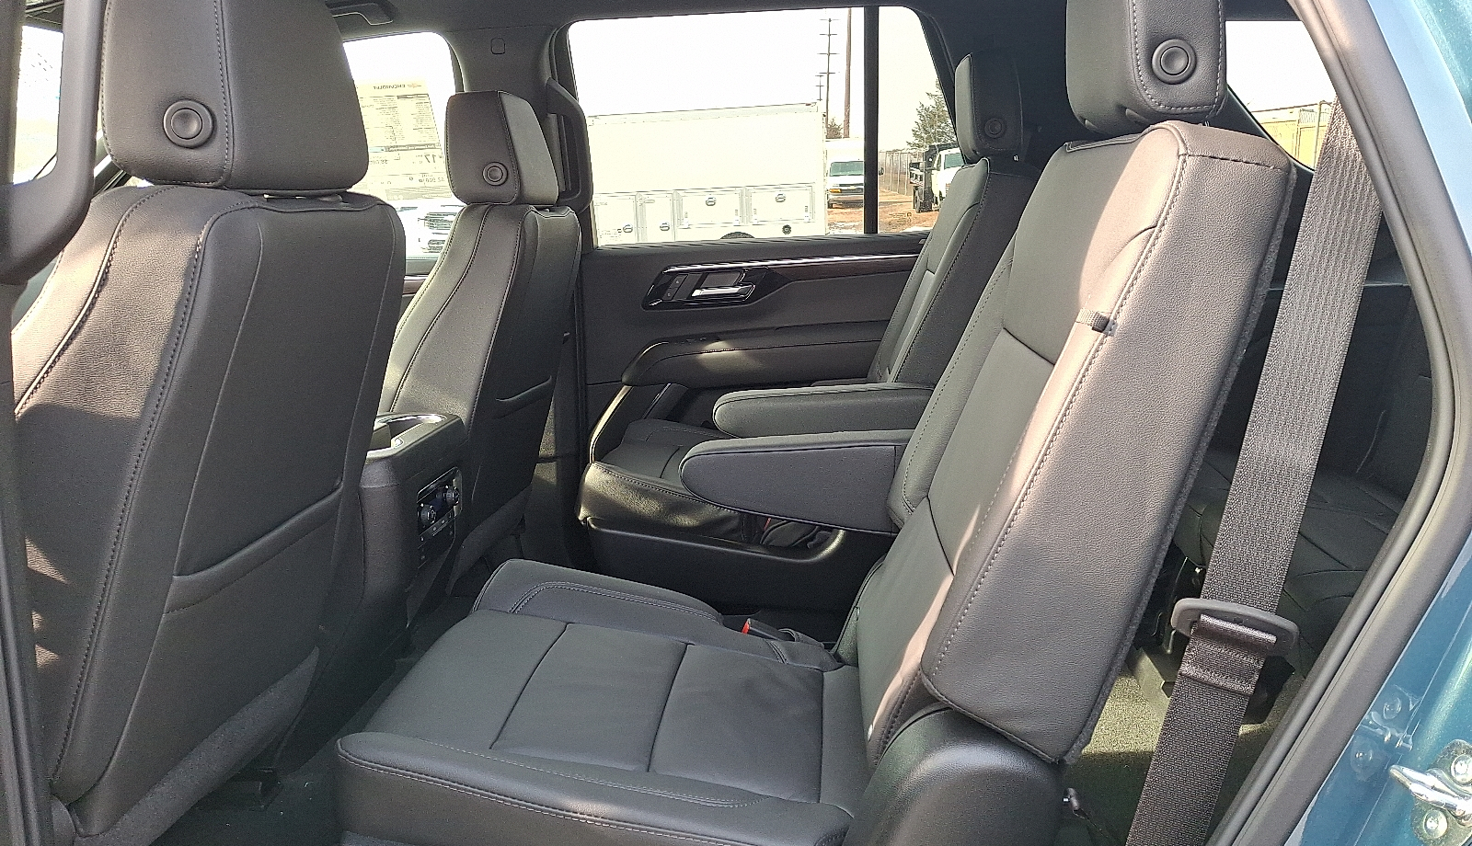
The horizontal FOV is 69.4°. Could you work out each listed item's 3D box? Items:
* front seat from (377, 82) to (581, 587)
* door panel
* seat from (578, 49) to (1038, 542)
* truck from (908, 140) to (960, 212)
[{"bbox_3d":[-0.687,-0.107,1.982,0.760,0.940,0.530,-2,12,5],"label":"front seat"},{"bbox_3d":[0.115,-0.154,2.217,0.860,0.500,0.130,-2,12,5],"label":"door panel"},{"bbox_3d":[0.117,-0.144,1.891,0.760,0.920,0.560,-2,12,5],"label":"seat"},{"bbox_3d":[7.872,-8.777,38.000,2.300,2.450,6.300,-3,12,-3],"label":"truck"}]

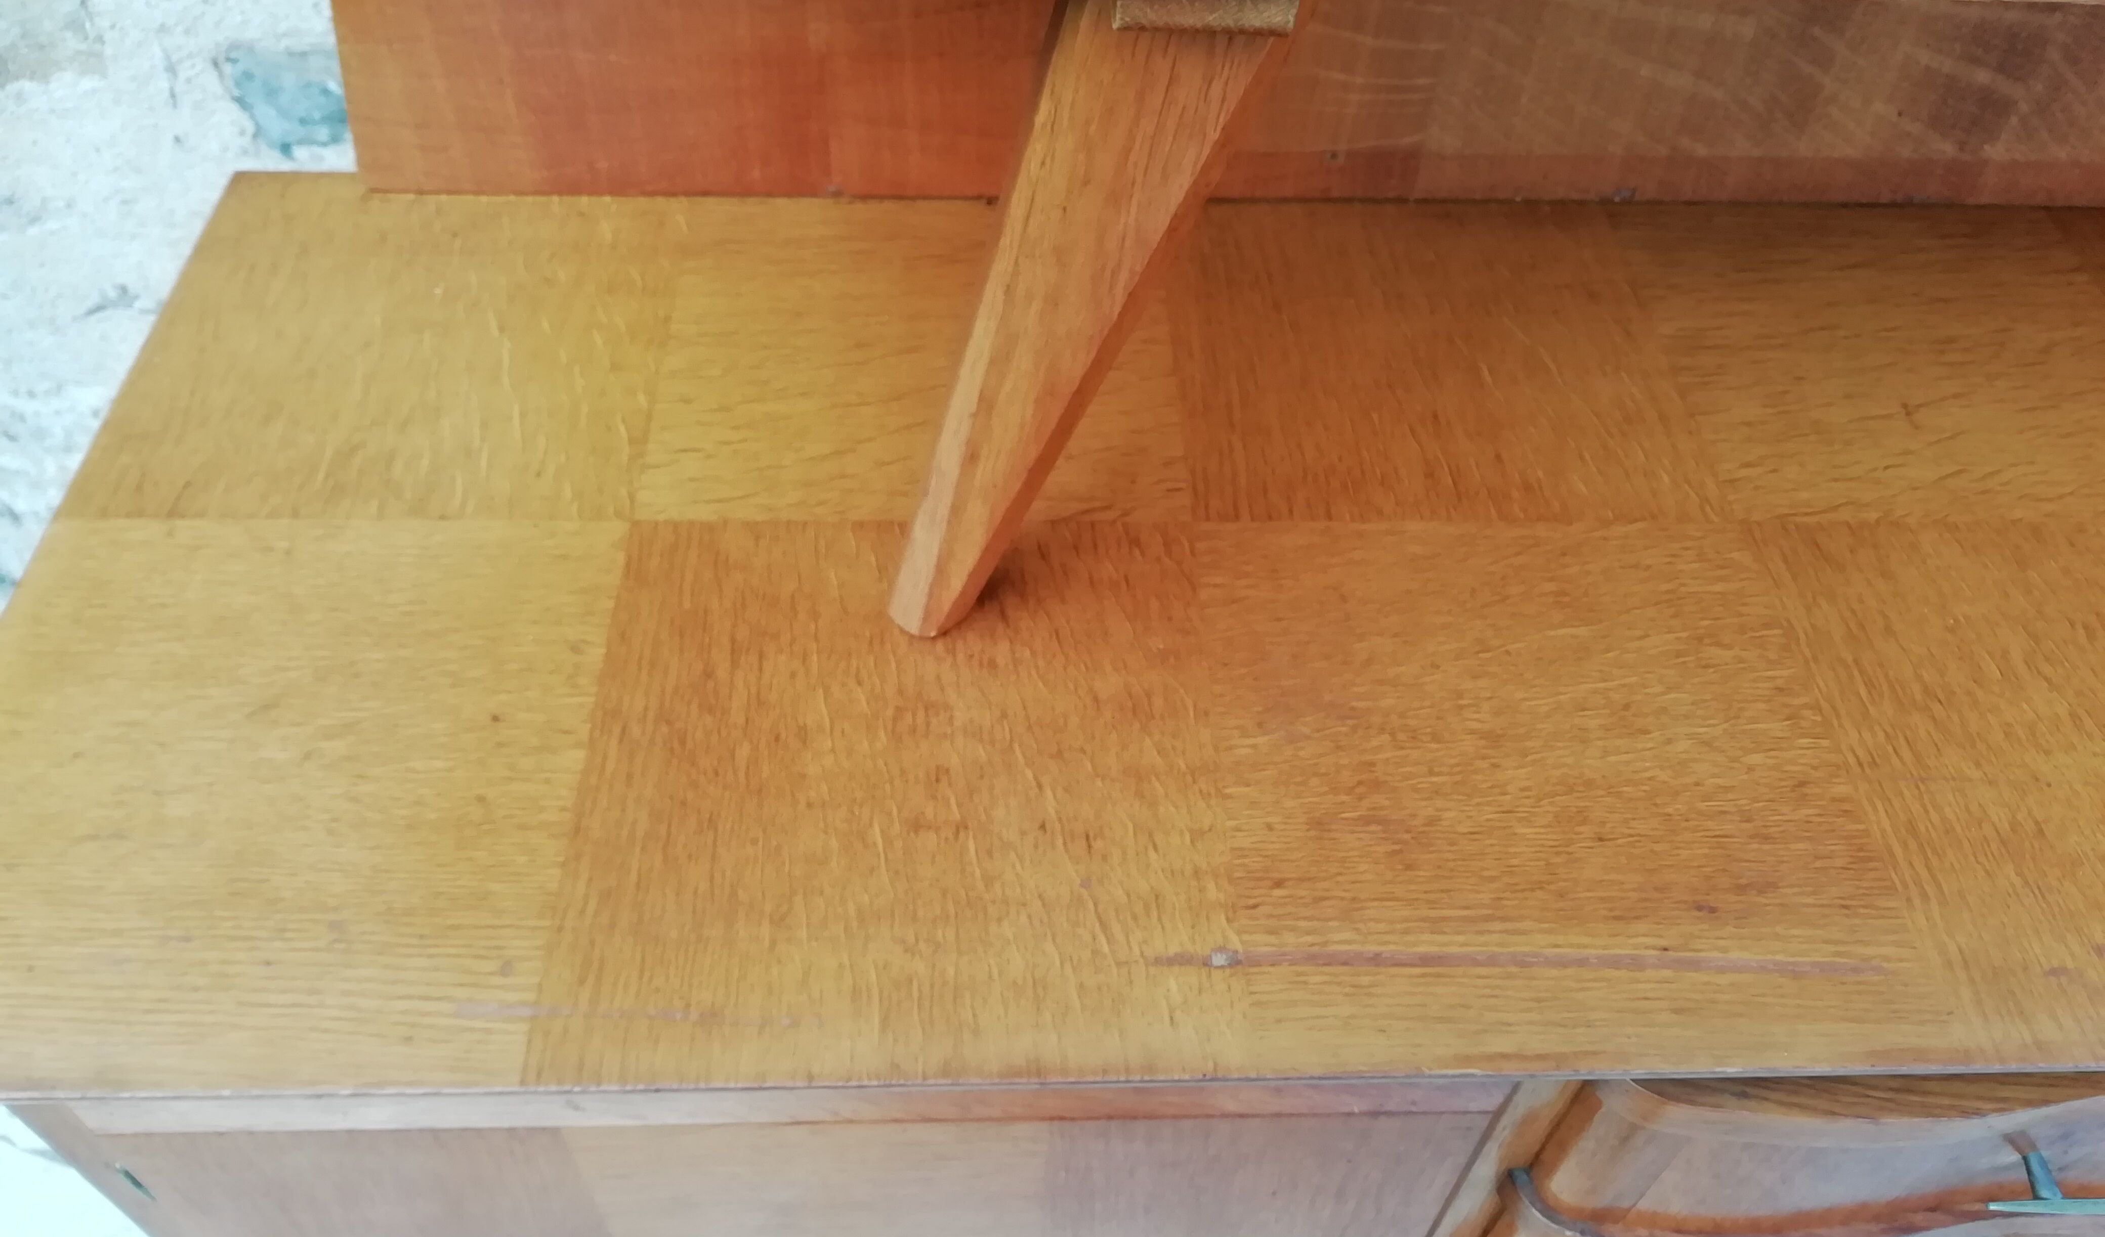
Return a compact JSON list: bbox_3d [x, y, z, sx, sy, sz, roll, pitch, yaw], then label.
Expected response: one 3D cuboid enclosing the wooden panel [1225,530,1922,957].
[{"bbox_3d":[0.178,0.046,0.607,0.234,0.020,0.210,0,50,-2],"label":"wooden panel"}]

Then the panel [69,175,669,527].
[{"bbox_3d":[-0.293,-0.125,0.731,0.231,0.020,0.236,0,50,-2],"label":"panel"}]

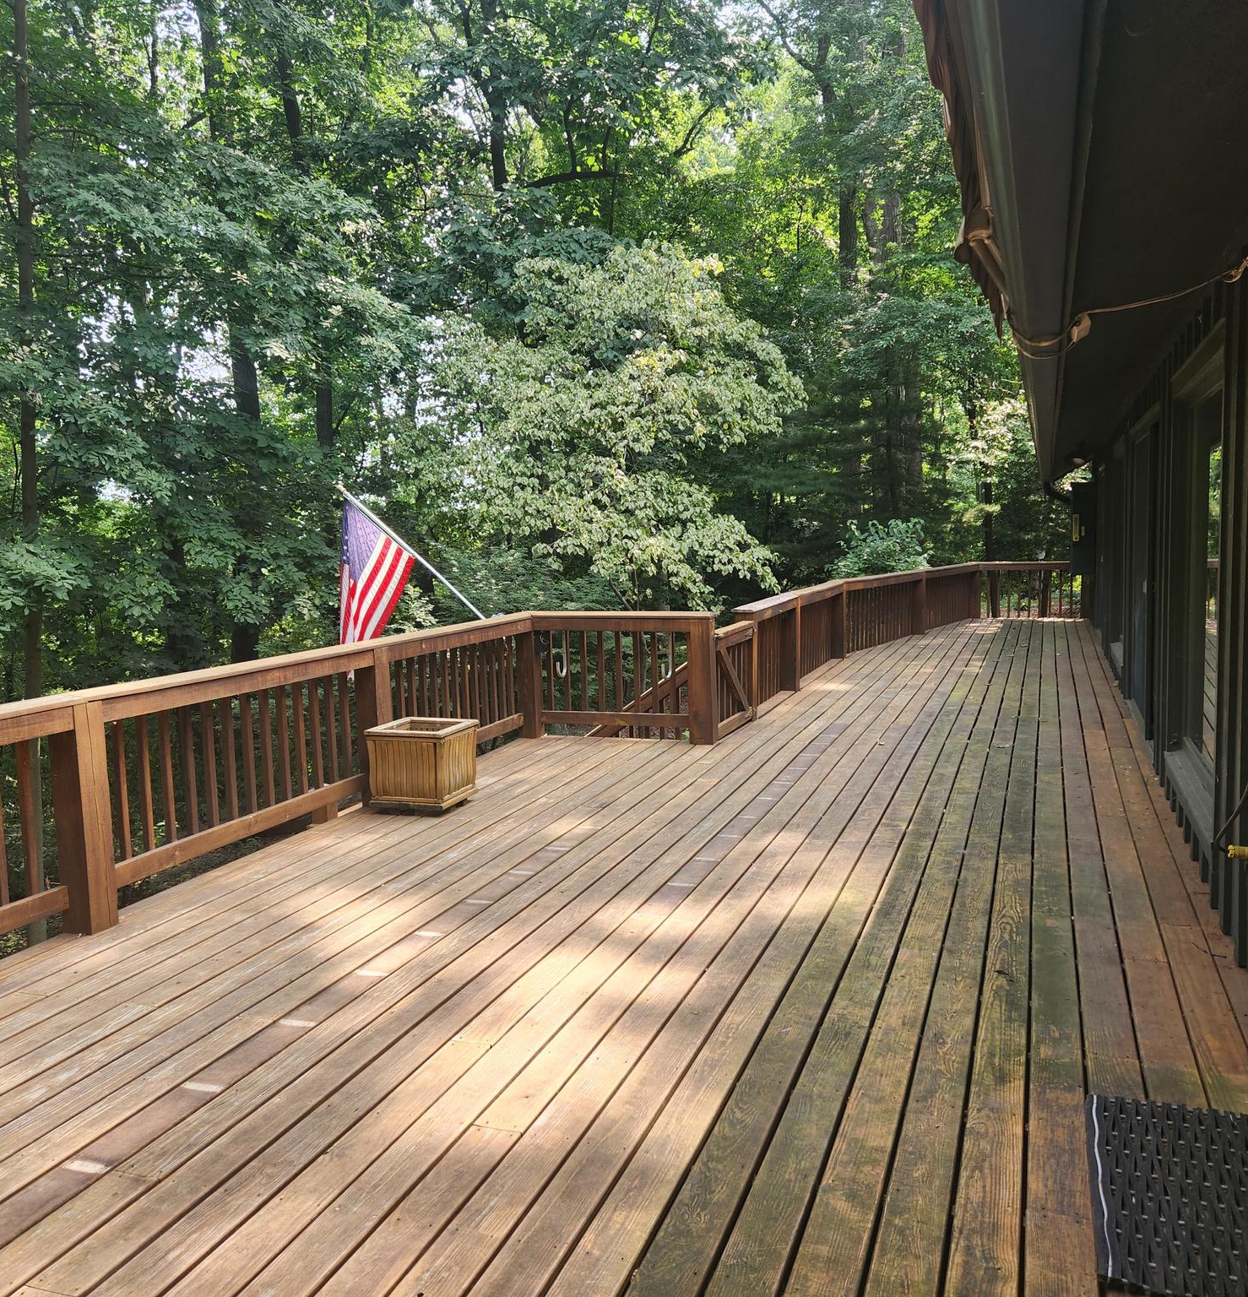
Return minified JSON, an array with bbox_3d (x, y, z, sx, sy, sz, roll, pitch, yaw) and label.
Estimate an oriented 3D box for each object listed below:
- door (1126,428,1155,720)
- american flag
[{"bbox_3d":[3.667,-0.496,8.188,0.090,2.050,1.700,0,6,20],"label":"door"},{"bbox_3d":[-1.815,-0.453,8.581,0.608,1.338,0.220,0,6,20],"label":"american flag"}]

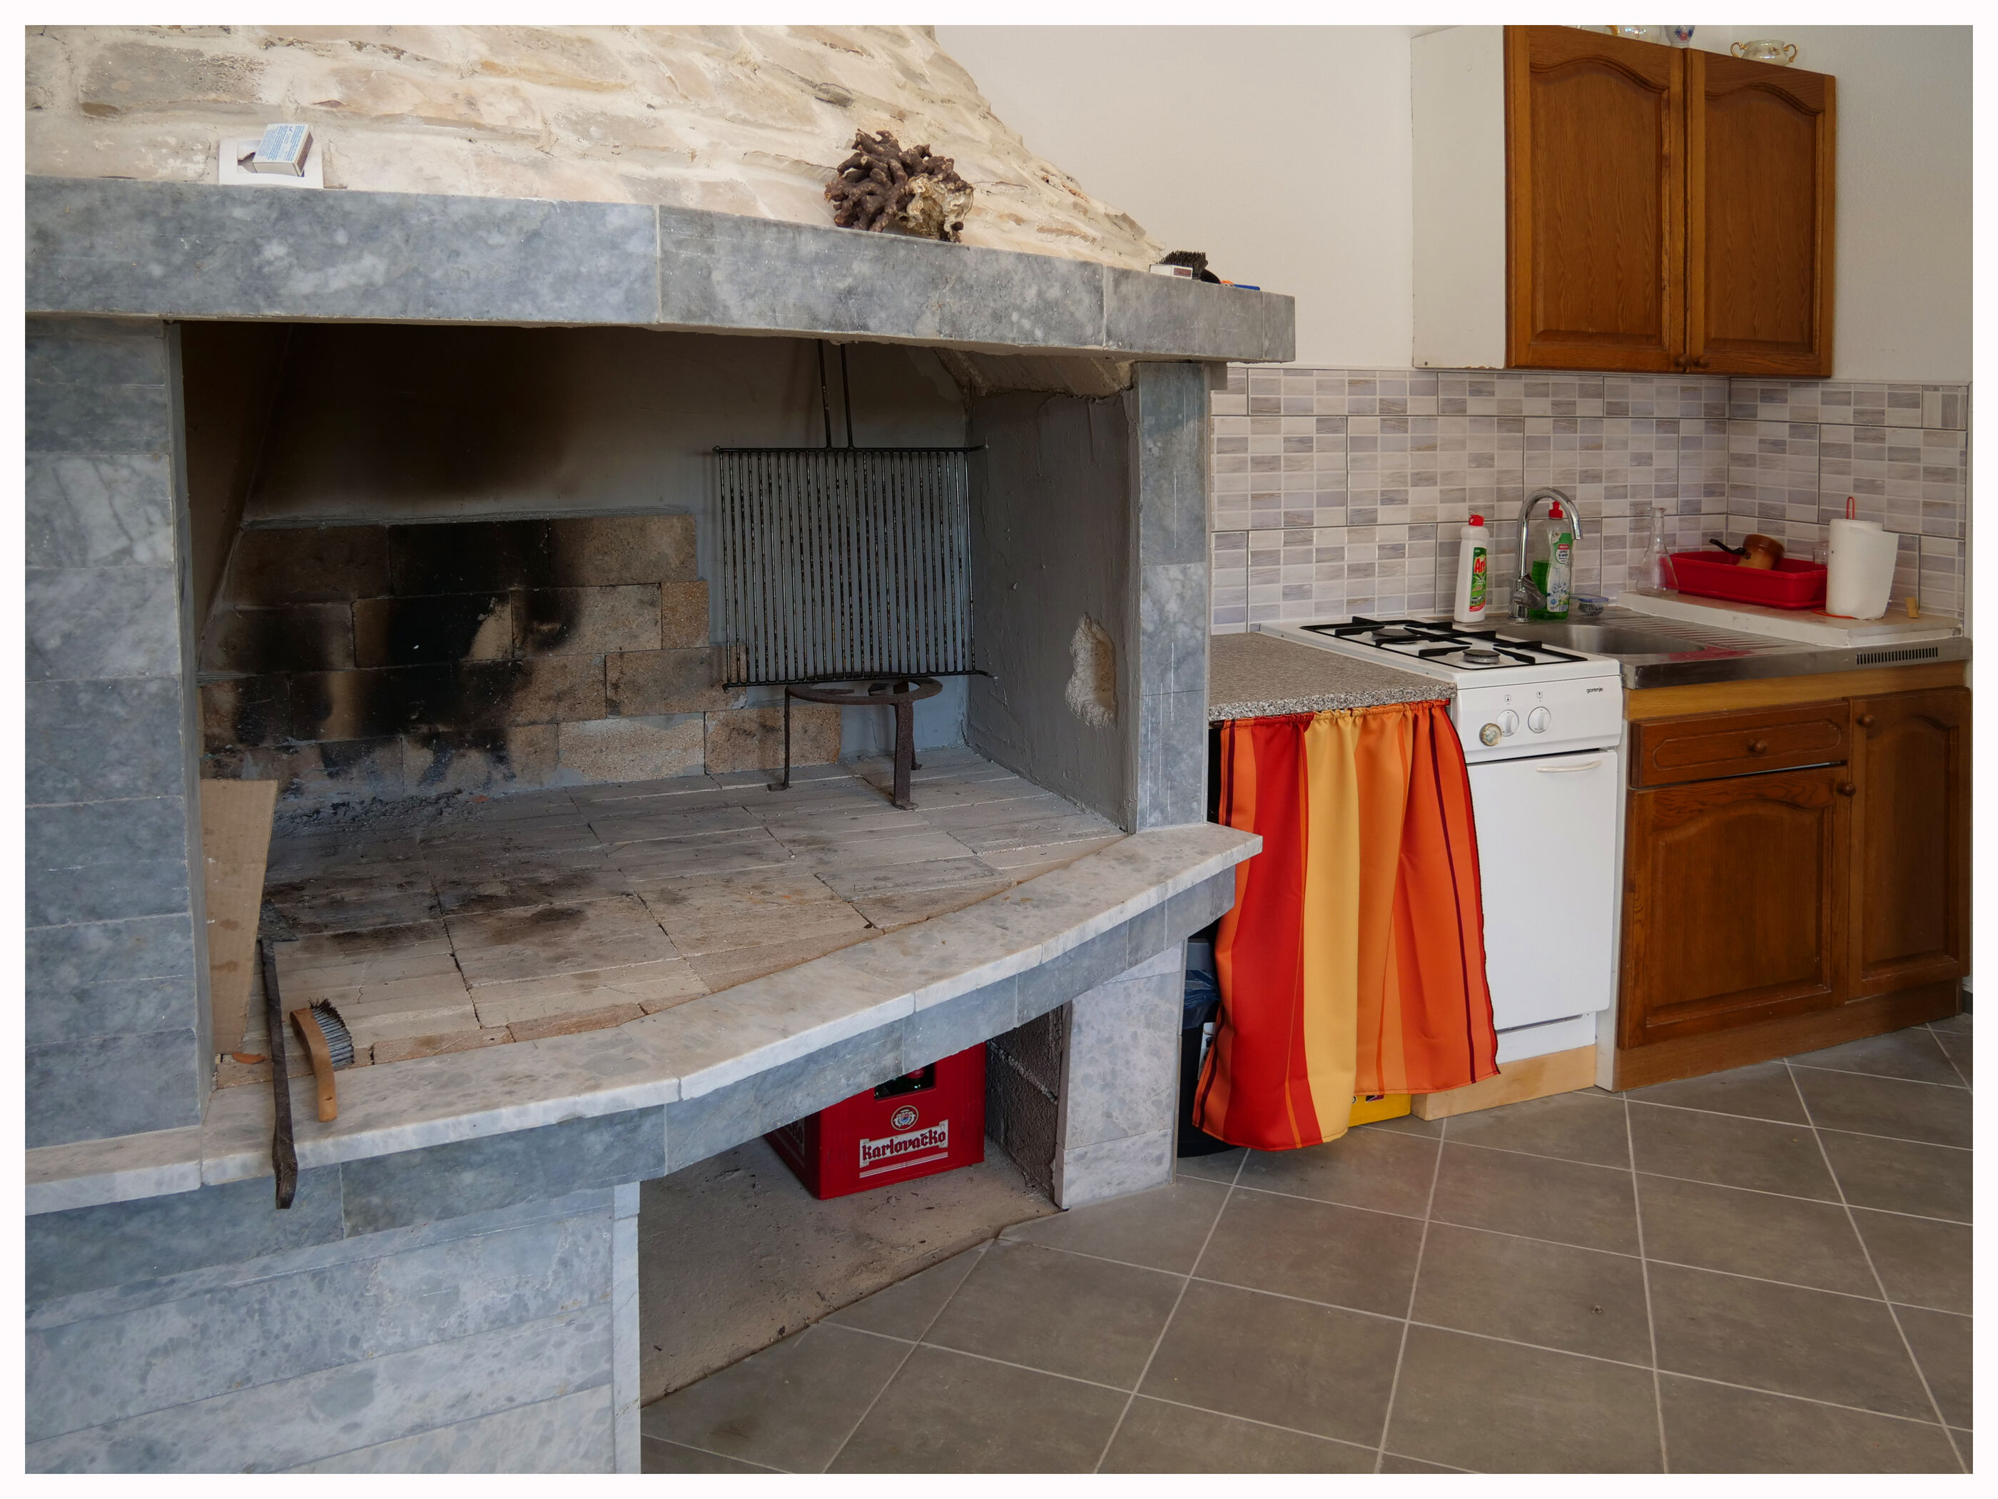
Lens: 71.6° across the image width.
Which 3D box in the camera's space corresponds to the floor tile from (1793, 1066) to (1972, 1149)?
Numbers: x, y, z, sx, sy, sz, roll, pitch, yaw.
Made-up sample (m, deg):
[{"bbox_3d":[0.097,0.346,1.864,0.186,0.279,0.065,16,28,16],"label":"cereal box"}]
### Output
[{"bbox_3d":[1.803,0.729,2.792,0.330,0.010,0.330,3,9,22],"label":"floor tile"}]

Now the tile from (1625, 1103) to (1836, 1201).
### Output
[{"bbox_3d":[1.397,0.770,2.656,0.332,0.010,0.332,4,9,22],"label":"tile"}]

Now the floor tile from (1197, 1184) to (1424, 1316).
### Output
[{"bbox_3d":[0.525,0.826,2.290,0.332,0.010,0.332,4,9,22],"label":"floor tile"}]

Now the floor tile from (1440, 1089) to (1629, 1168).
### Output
[{"bbox_3d":[1.087,0.751,2.780,0.332,0.010,0.332,4,9,22],"label":"floor tile"}]

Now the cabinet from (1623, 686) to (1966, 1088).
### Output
[{"bbox_3d":[1.655,0.222,3.275,1.080,0.840,0.560,-4,9,-24],"label":"cabinet"}]

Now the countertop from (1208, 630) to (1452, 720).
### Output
[{"bbox_3d":[0.470,-0.145,2.710,0.570,0.035,0.600,-4,9,-24],"label":"countertop"}]

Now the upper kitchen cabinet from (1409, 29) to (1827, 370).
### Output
[{"bbox_3d":[1.427,-1.200,3.141,0.980,0.690,0.290,-4,10,-23],"label":"upper kitchen cabinet"}]

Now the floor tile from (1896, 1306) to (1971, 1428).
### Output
[{"bbox_3d":[1.433,0.864,1.882,0.330,0.010,0.330,3,9,22],"label":"floor tile"}]

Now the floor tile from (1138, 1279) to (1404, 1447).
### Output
[{"bbox_3d":[0.400,0.874,1.983,0.332,0.010,0.332,4,9,22],"label":"floor tile"}]

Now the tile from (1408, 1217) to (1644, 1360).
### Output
[{"bbox_3d":[0.804,0.815,2.087,0.322,0.010,0.322,3,10,22],"label":"tile"}]

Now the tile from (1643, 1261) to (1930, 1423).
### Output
[{"bbox_3d":[1.146,0.865,2.042,0.332,0.010,0.332,4,9,22],"label":"tile"}]

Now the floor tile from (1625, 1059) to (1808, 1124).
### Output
[{"bbox_3d":[1.466,0.692,2.850,0.322,0.010,0.322,3,10,22],"label":"floor tile"}]

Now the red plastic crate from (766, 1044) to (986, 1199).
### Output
[{"bbox_3d":[-0.247,0.581,2.525,0.310,0.285,0.390,-5,10,-25],"label":"red plastic crate"}]

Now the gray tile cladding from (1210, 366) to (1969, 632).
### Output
[{"bbox_3d":[1.275,-0.531,2.973,1.520,0.570,0.600,-4,10,-23],"label":"gray tile cladding"}]

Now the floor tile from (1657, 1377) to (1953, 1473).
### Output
[{"bbox_3d":[1.021,0.912,1.735,0.332,0.010,0.332,4,9,22],"label":"floor tile"}]

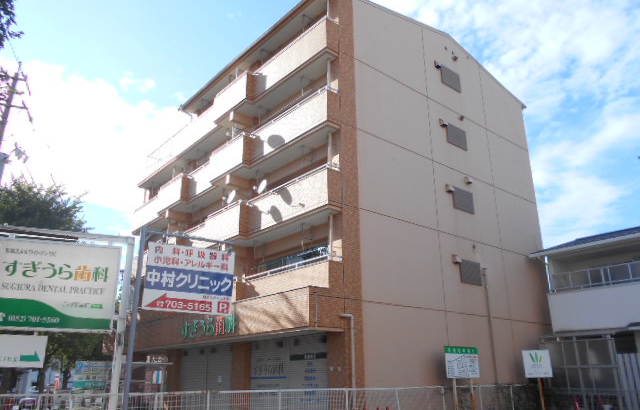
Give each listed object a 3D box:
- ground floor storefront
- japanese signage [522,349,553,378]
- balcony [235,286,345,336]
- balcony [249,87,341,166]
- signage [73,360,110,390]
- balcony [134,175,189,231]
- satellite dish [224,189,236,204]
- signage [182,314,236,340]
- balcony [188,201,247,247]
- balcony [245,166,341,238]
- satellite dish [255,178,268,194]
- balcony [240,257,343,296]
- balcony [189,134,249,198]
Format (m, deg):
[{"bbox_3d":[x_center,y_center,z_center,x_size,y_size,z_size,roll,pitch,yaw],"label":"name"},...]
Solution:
[{"bbox_3d":[-4.061,6.586,18.444,0.800,2.470,14.000,15,-24,-37],"label":"ground floor storefront"},{"bbox_3d":[8.298,6.060,18.322,0.990,1.020,0.070,0,-19,0],"label":"japanese signage"},{"bbox_3d":[-1.059,3.311,14.427,1.270,1.130,3.920,15,-24,-37],"label":"balcony"},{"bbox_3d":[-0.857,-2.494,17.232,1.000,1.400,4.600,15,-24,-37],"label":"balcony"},{"bbox_3d":[-10.004,7.427,21.000,1.500,1.220,0.120,5,-20,-14],"label":"signage"},{"bbox_3d":[-8.171,0.212,25.272,1.300,1.380,7.000,15,-24,-37],"label":"balcony"},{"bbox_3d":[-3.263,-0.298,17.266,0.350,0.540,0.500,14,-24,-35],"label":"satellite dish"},{"bbox_3d":[-3.971,4.301,16.867,0.120,0.680,3.970,15,-24,-37],"label":"signage"},{"bbox_3d":[-4.118,1.302,19.475,1.250,1.430,5.300,15,-24,-37],"label":"balcony"},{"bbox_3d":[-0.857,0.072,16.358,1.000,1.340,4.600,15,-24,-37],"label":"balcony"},{"bbox_3d":[-2.046,-0.652,16.755,0.360,0.500,0.460,25,-28,-24],"label":"satellite dish"},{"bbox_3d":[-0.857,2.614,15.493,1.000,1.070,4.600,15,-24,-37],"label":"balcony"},{"bbox_3d":[-4.109,-1.348,20.442,1.270,1.470,5.350,15,-24,-37],"label":"balcony"}]

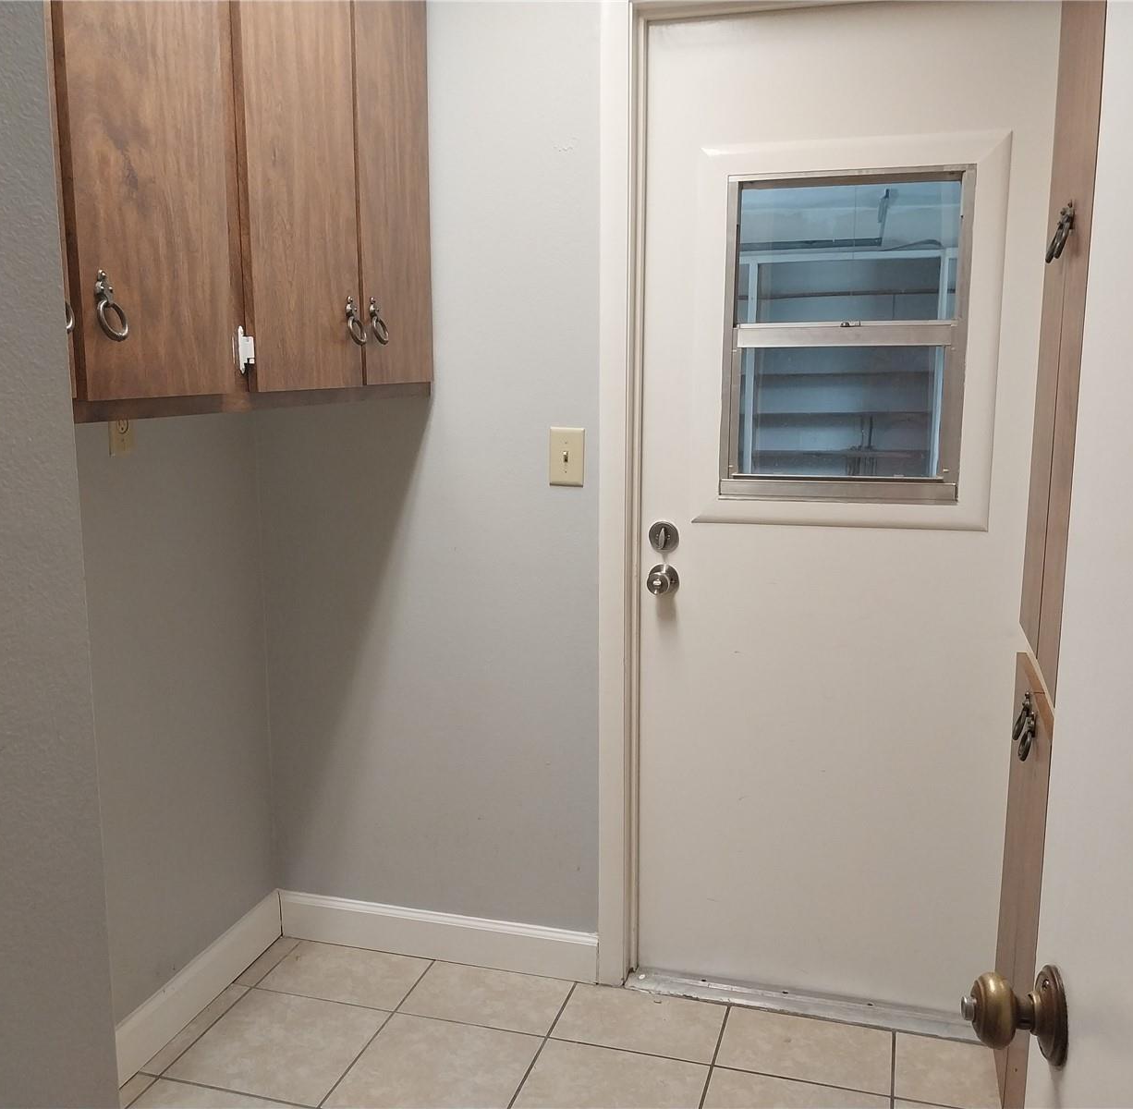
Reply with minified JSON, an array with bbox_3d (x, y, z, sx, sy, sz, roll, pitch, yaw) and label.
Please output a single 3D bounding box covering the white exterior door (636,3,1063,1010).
[{"bbox_3d":[0.543,-0.052,2.232,0.800,1.987,0.044,2,9,15],"label":"white exterior door"}]

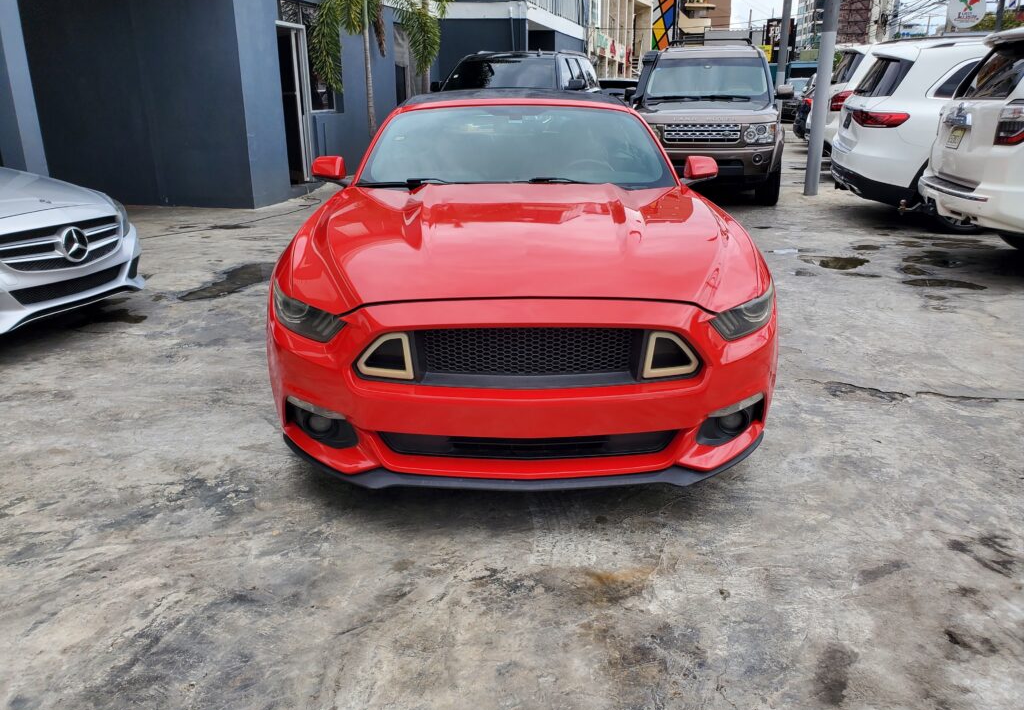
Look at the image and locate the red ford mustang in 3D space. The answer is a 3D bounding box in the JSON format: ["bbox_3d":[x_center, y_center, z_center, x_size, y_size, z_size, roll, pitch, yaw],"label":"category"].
[{"bbox_3d":[0.020,-0.845,4.478,1.980,1.380,4.780,0,18,-1],"label":"red ford mustang"}]

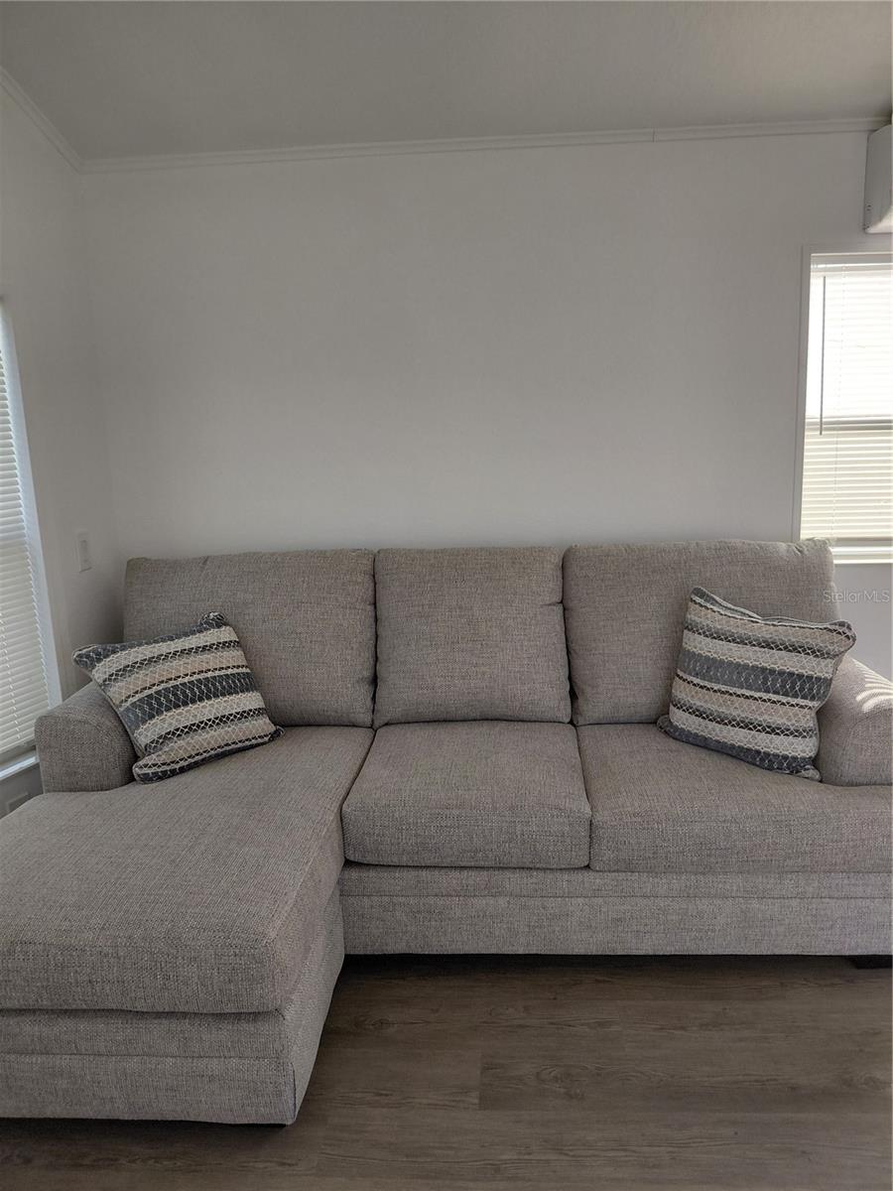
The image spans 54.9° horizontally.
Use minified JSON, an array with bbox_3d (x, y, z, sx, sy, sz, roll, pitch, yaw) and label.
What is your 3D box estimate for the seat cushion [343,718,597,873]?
[{"bbox_3d":[0.071,0.520,2.400,0.610,0.195,0.580,-1,10,4],"label":"seat cushion"}]

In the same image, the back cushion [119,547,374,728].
[{"bbox_3d":[-0.600,0.140,2.698,0.770,0.530,0.210,-1,-2,4],"label":"back cushion"}]

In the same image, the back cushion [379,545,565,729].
[{"bbox_3d":[0.078,0.125,2.652,0.590,0.530,0.210,-1,-2,4],"label":"back cushion"}]

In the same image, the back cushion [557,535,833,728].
[{"bbox_3d":[0.756,0.110,2.606,0.770,0.530,0.210,-1,-2,4],"label":"back cushion"}]

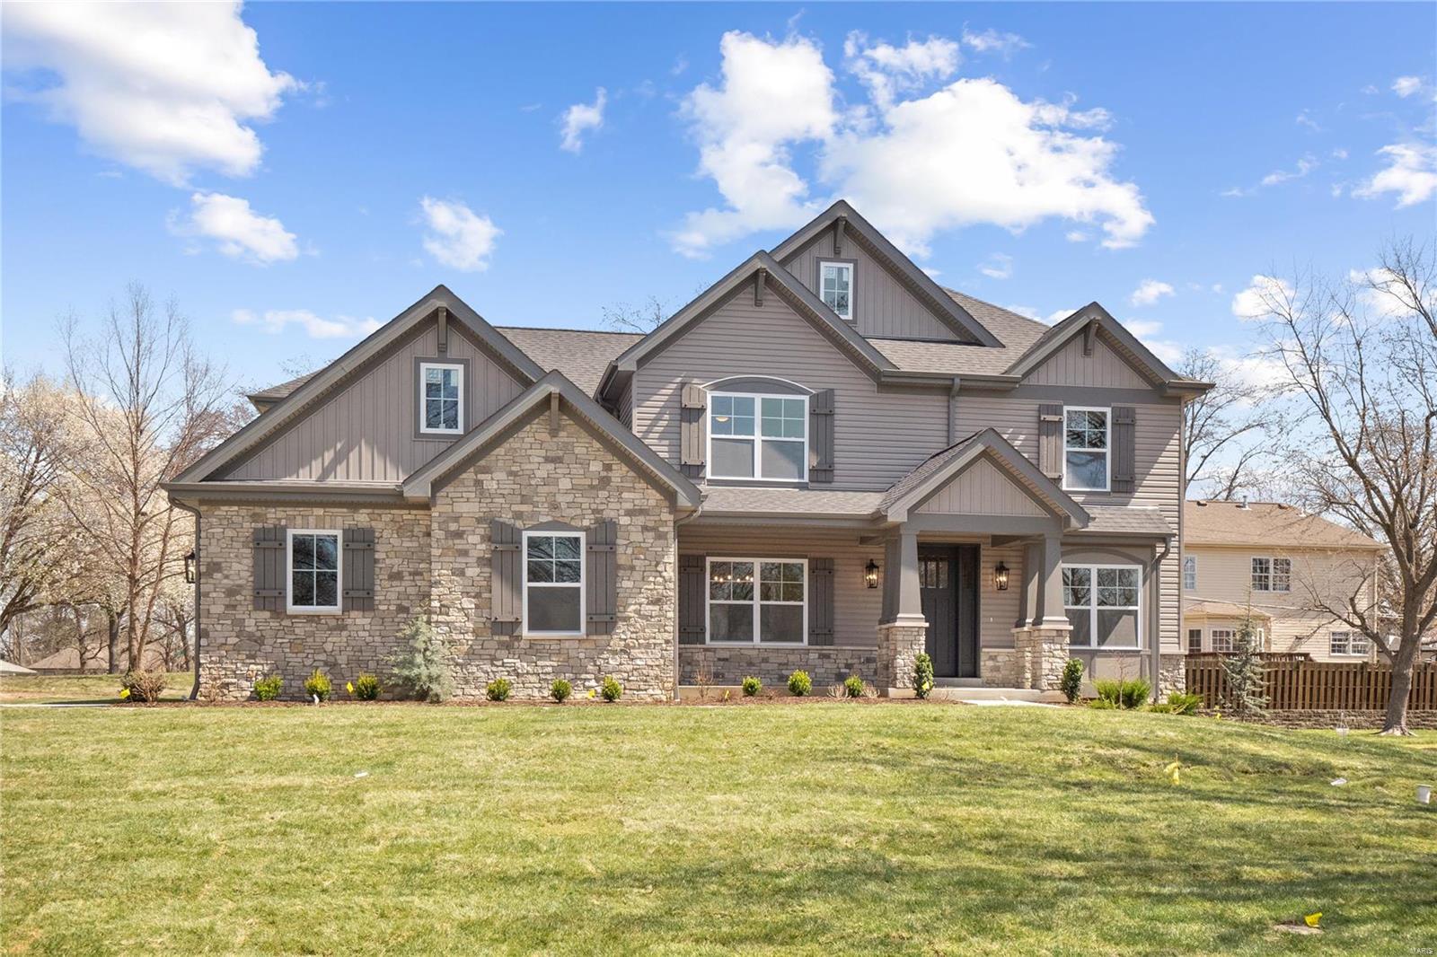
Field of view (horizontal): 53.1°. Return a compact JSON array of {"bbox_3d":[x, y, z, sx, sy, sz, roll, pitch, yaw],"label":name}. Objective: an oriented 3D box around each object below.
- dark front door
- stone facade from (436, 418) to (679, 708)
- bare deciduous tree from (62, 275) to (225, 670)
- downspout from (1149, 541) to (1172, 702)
[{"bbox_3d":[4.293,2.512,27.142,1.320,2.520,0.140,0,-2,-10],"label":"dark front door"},{"bbox_3d":[-2.529,1.205,22.338,3.830,4.470,0.330,0,-2,-10],"label":"stone facade"},{"bbox_3d":[-13.592,0.133,34.000,4.200,9.600,4.100,0,-2,-10],"label":"bare deciduous tree"},{"bbox_3d":[8.047,2.548,26.100,0.380,2.950,0.220,0,-1,-11],"label":"downspout"}]

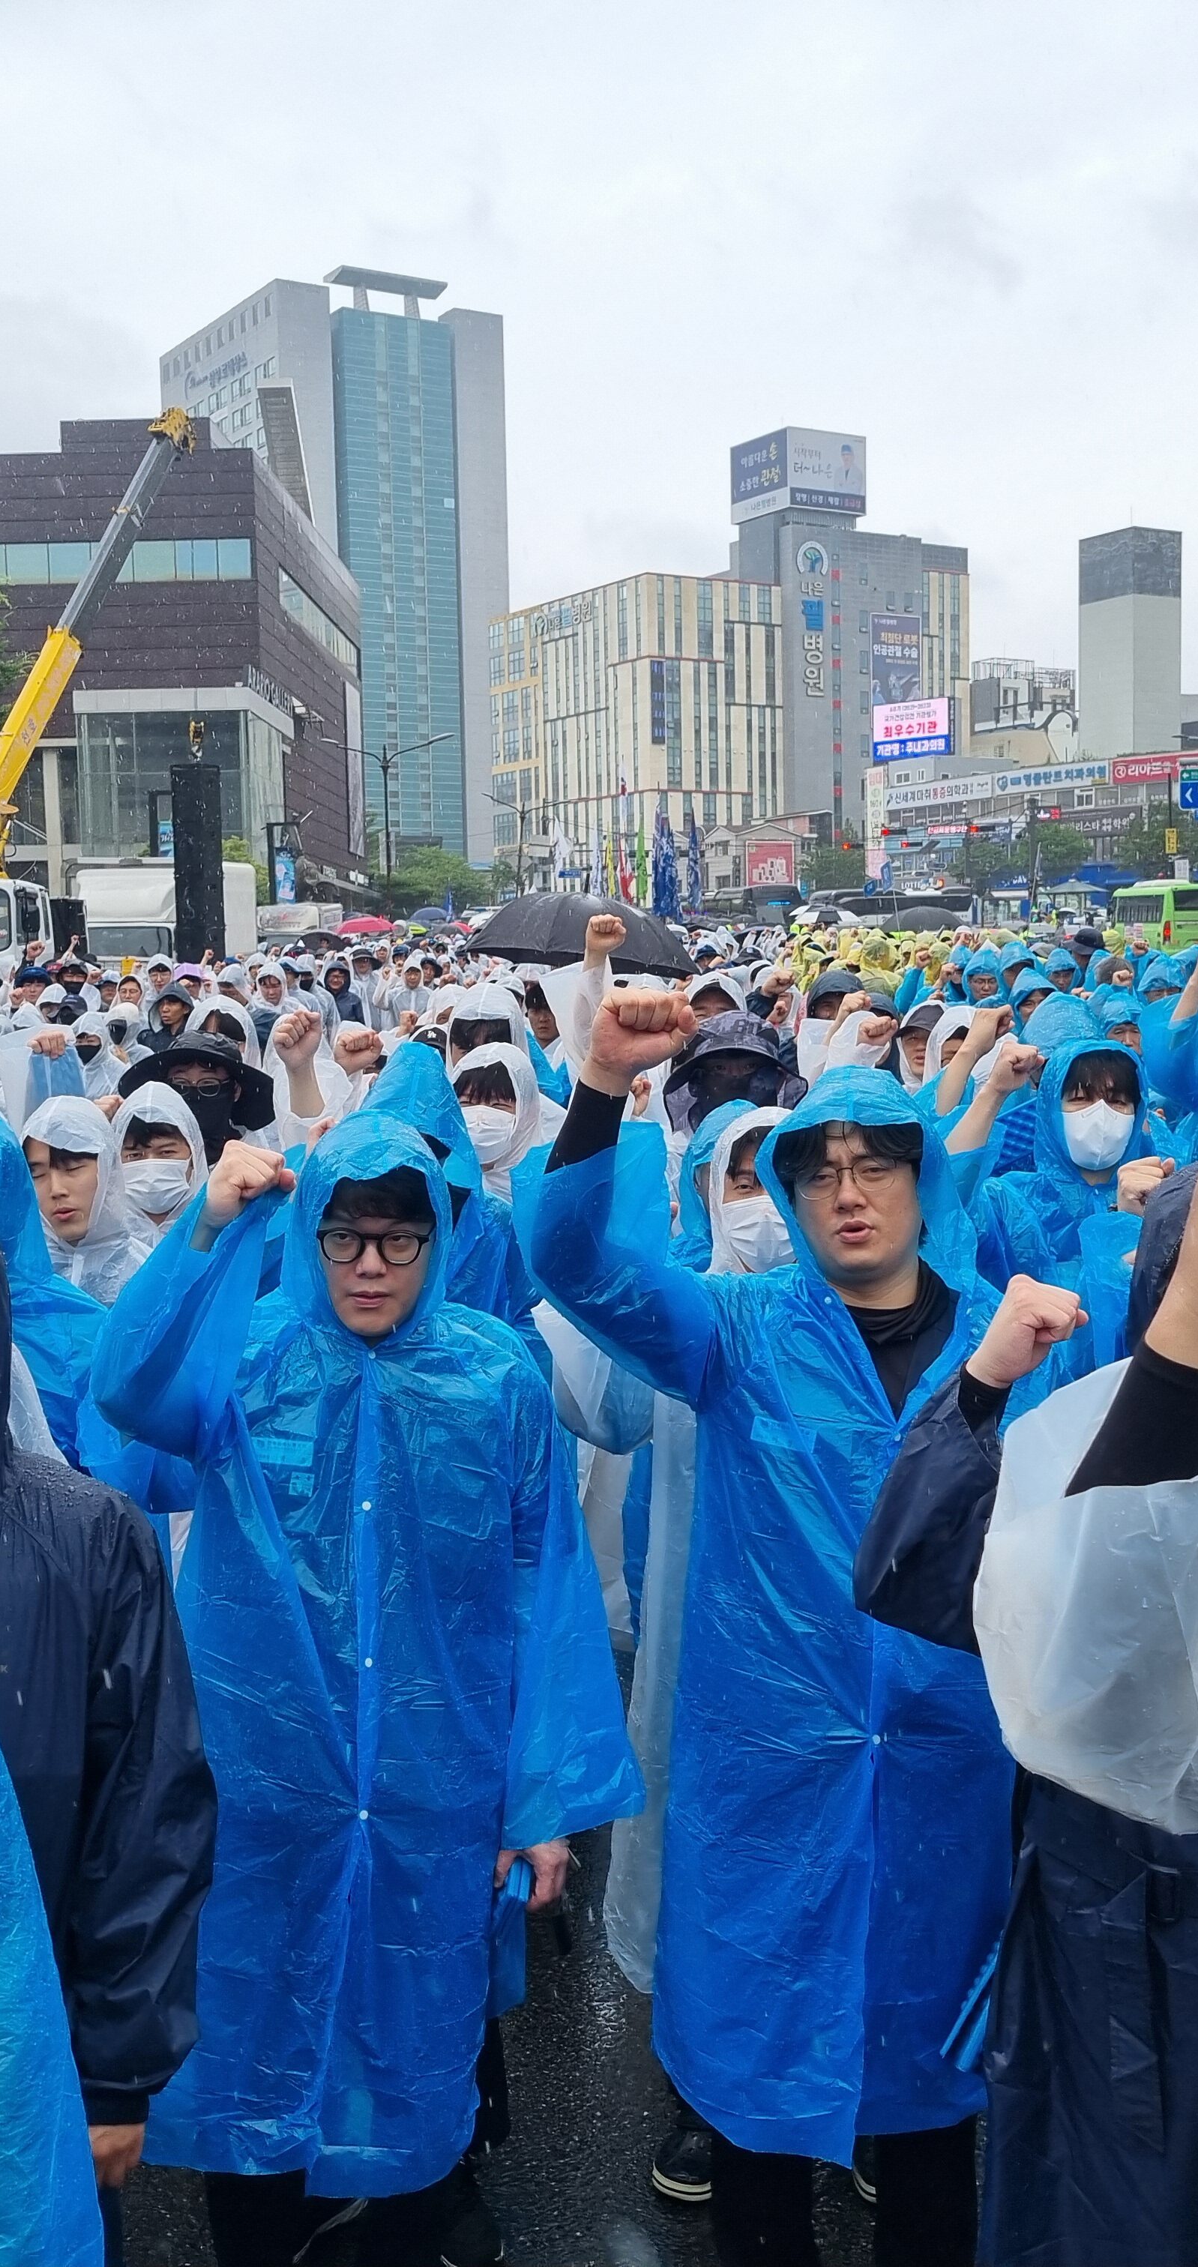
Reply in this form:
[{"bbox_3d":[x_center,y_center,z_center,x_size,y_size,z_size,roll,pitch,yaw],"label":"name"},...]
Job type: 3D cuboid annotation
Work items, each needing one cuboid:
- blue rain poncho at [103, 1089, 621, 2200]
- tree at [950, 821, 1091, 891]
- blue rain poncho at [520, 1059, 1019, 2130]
[{"bbox_3d":[-0.265,0.613,2.779,0.630,1.280,0.470,-1,5,-3],"label":"blue rain poncho"},{"bbox_3d":[21.352,-12.514,115.000,7.000,6.400,6.000,-1,5,4],"label":"tree"},{"bbox_3d":[0.230,0.561,2.780,0.620,1.290,0.480,-2,5,-6],"label":"blue rain poncho"}]

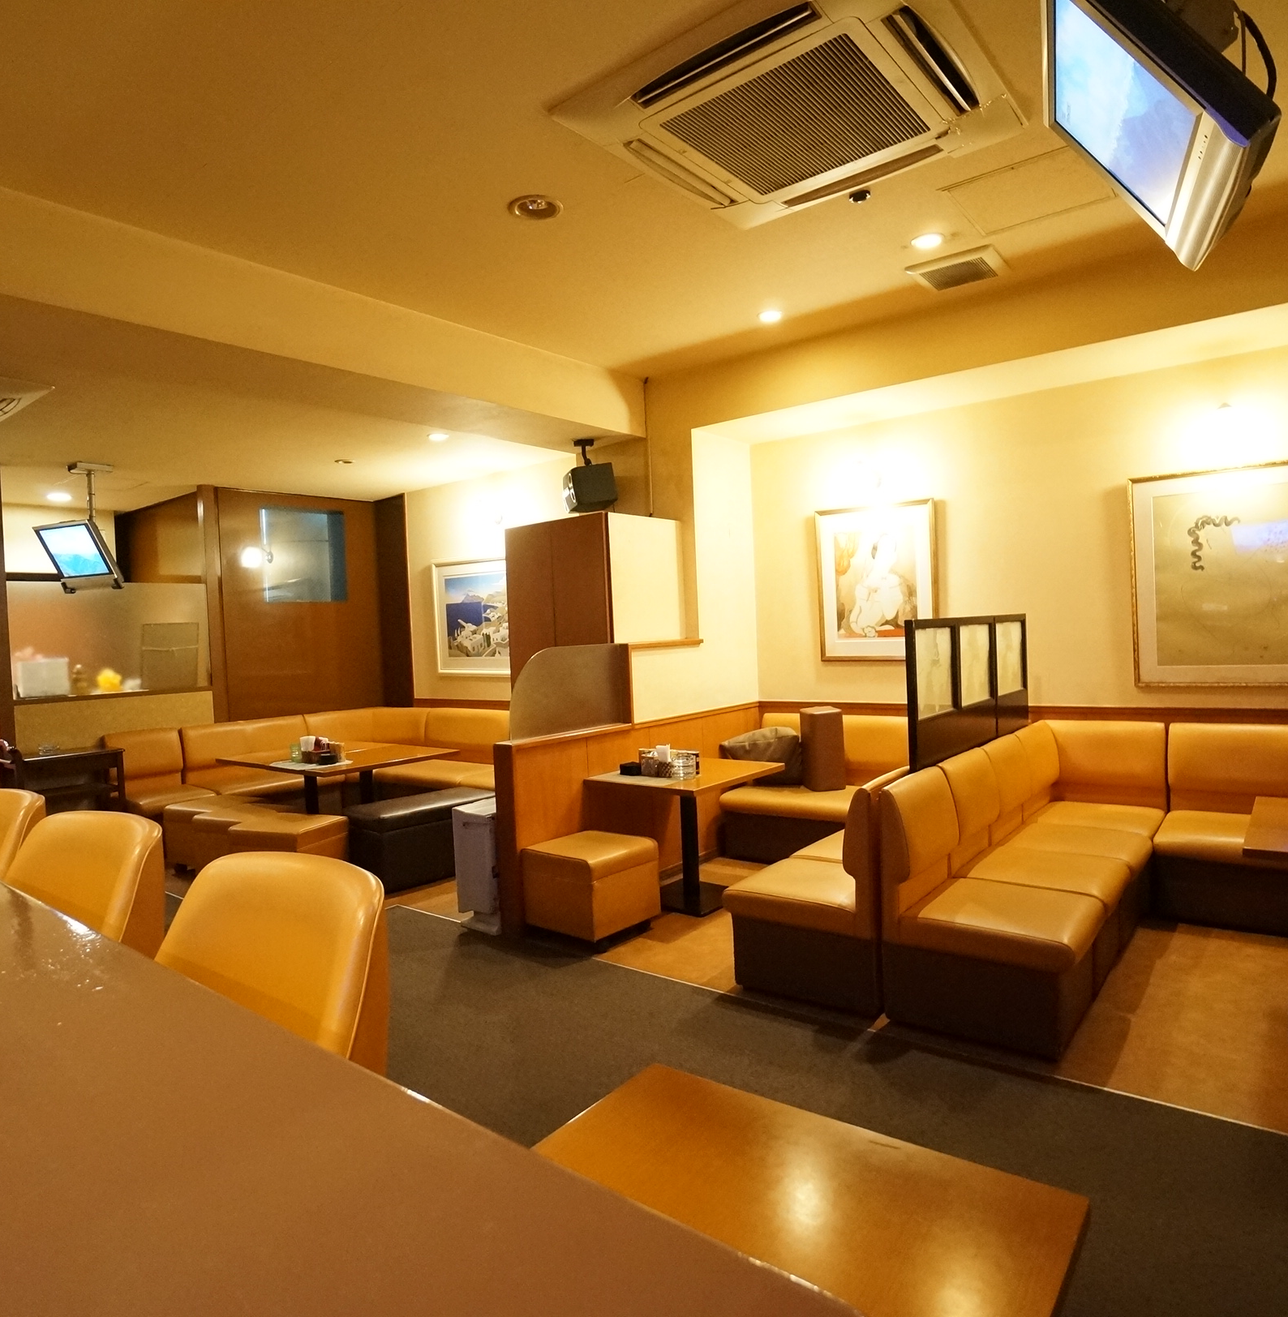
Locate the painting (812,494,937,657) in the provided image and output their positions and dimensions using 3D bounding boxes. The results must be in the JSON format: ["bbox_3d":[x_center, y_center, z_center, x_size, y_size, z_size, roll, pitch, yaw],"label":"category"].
[{"bbox_3d":[1.355,-0.437,4.854,0.700,0.915,0.035,-1,2,38],"label":"painting"}]

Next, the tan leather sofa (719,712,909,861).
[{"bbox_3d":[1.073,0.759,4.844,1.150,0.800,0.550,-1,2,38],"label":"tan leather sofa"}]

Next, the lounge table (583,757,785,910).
[{"bbox_3d":[0.217,0.839,3.951,0.670,0.580,0.740,-1,2,39],"label":"lounge table"}]

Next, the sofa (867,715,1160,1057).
[{"bbox_3d":[1.544,0.715,3.127,0.560,0.750,1.830,-1,2,39],"label":"sofa"}]

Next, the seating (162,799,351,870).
[{"bbox_3d":[-2.330,1.101,4.902,1.580,0.390,0.500,-1,2,38],"label":"seating"}]

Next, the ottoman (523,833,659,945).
[{"bbox_3d":[-0.227,0.972,3.540,0.380,0.380,0.385,-1,2,39],"label":"ottoman"}]

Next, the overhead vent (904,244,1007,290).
[{"bbox_3d":[1.290,-1.615,3.430,0.310,0.035,0.310,-1,2,39],"label":"overhead vent"}]

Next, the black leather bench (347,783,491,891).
[{"bbox_3d":[-1.217,0.986,4.612,0.440,0.385,0.800,-1,2,39],"label":"black leather bench"}]

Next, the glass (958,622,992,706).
[{"bbox_3d":[1.471,0.023,3.648,0.020,0.350,0.440,-1,2,38],"label":"glass"}]

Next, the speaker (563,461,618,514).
[{"bbox_3d":[-0.309,-0.977,4.750,0.240,0.225,0.220,-8,3,-20],"label":"speaker"}]

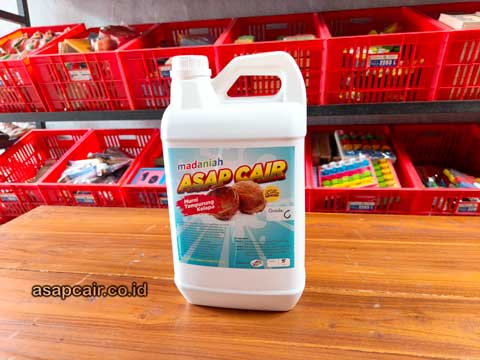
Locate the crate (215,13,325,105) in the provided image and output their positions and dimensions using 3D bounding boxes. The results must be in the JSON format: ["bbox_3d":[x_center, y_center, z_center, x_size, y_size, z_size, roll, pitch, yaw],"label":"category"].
[{"bbox_3d":[0.142,-0.519,1.370,0.380,0.251,0.491,0,37,9],"label":"crate"}]

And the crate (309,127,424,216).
[{"bbox_3d":[0.482,-0.014,1.415,0.380,0.251,0.491,0,37,9],"label":"crate"}]

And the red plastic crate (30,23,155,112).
[{"bbox_3d":[-0.609,-0.524,1.487,0.380,0.251,0.491,0,37,9],"label":"red plastic crate"}]

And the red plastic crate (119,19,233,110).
[{"bbox_3d":[-0.233,-0.522,1.429,0.380,0.251,0.491,0,37,9],"label":"red plastic crate"}]

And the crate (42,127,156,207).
[{"bbox_3d":[-0.633,-0.021,1.590,0.380,0.251,0.491,0,37,9],"label":"crate"}]

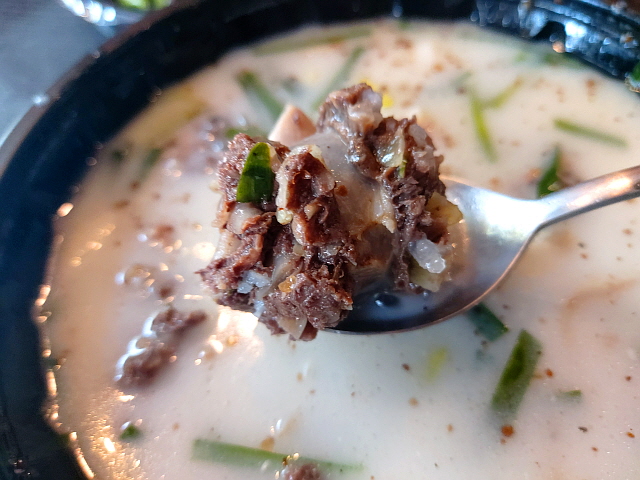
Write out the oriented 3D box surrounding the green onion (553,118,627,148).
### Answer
[{"bbox_3d":[0.089,-0.035,0.153,0.023,0.003,0.003,27,62,19],"label":"green onion"}]

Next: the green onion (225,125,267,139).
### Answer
[{"bbox_3d":[-0.025,-0.037,0.159,0.015,0.004,0.003,6,58,7],"label":"green onion"}]

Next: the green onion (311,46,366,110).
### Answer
[{"bbox_3d":[0.007,-0.061,0.173,0.003,0.003,0.040,23,61,17],"label":"green onion"}]

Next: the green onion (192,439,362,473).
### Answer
[{"bbox_3d":[-0.010,0.049,0.104,0.038,0.003,0.003,4,57,6],"label":"green onion"}]

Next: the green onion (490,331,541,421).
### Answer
[{"bbox_3d":[0.048,0.032,0.112,0.005,0.004,0.021,25,62,18],"label":"green onion"}]

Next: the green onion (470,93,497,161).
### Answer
[{"bbox_3d":[0.055,-0.039,0.157,0.003,0.003,0.032,-3,57,2],"label":"green onion"}]

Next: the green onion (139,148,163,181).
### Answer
[{"bbox_3d":[-0.057,-0.025,0.154,0.003,0.003,0.013,10,58,9],"label":"green onion"}]

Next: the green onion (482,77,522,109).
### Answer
[{"bbox_3d":[0.065,-0.053,0.165,0.020,0.003,0.003,-36,62,-19],"label":"green onion"}]

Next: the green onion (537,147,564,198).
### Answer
[{"bbox_3d":[0.071,-0.020,0.142,0.004,0.004,0.024,20,60,15],"label":"green onion"}]

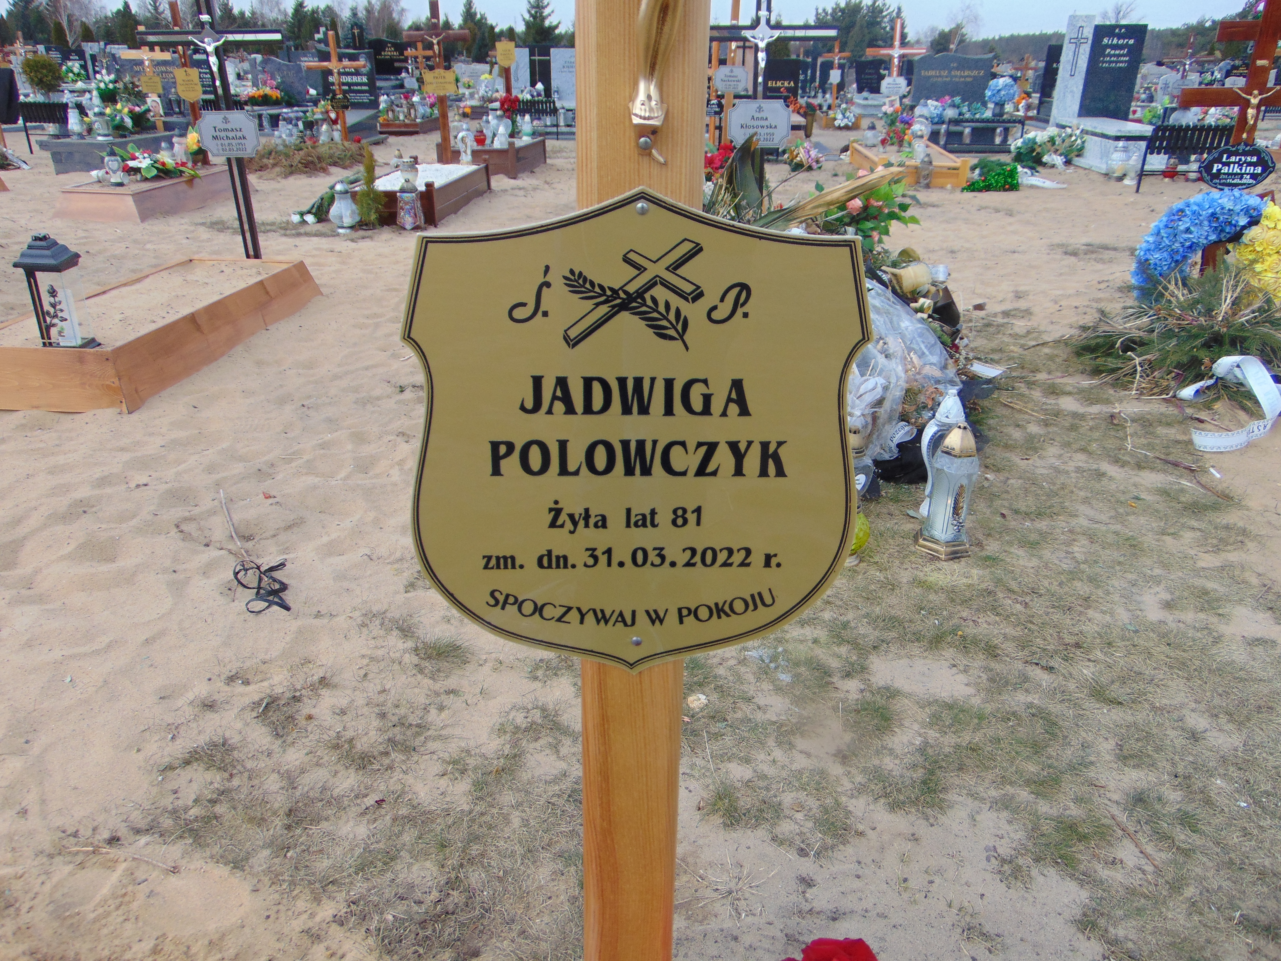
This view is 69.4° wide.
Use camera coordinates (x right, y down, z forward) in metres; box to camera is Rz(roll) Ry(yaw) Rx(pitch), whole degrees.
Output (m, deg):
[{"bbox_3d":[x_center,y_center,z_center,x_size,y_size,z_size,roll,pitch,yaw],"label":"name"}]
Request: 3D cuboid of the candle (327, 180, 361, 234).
[{"bbox_3d":[-2.163,-1.987,6.697,0.222,0.350,0.222,3,26,5],"label":"candle"}]

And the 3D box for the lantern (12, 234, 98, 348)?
[{"bbox_3d":[-2.142,-0.681,3.395,0.159,0.434,0.159,-2,26,-3],"label":"lantern"}]

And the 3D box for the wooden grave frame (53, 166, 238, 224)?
[{"bbox_3d":[-3.933,-2.381,7.601,0.724,0.202,1.692,3,26,7],"label":"wooden grave frame"}]

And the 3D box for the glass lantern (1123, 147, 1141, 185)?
[{"bbox_3d":[4.747,-3.007,8.895,0.153,0.309,0.153,3,26,5],"label":"glass lantern"}]

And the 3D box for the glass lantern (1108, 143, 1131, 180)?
[{"bbox_3d":[4.753,-3.150,9.118,0.196,0.376,0.196,3,26,5],"label":"glass lantern"}]

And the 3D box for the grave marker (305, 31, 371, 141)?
[{"bbox_3d":[-3.638,-4.680,11.200,0.731,1.357,0.090,3,26,5],"label":"grave marker"}]

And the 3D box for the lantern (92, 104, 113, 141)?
[{"bbox_3d":[-5.388,-3.566,9.237,0.185,0.299,0.185,-13,29,-26],"label":"lantern"}]

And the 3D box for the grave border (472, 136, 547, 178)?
[{"bbox_3d":[-1.501,-3.371,9.537,0.786,0.315,1.202,4,26,9],"label":"grave border"}]

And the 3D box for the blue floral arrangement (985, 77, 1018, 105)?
[{"bbox_3d":[4.356,-4.706,11.169,0.379,0.343,0.341,9,27,18],"label":"blue floral arrangement"}]

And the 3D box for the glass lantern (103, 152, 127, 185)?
[{"bbox_3d":[-4.170,-2.474,7.315,0.150,0.253,0.150,-13,29,-26],"label":"glass lantern"}]

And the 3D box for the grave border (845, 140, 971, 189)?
[{"bbox_3d":[2.740,-3.317,9.605,0.860,0.262,1.950,2,25,4],"label":"grave border"}]

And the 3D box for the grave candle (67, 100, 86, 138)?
[{"bbox_3d":[-6.601,-4.223,10.828,0.160,0.410,0.160,-7,26,-15],"label":"grave candle"}]

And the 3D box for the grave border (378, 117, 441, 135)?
[{"bbox_3d":[-3.525,-5.529,14.375,0.640,0.175,1.400,3,26,5],"label":"grave border"}]

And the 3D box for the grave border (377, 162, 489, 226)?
[{"bbox_3d":[-1.747,-2.359,7.440,0.676,0.301,1.645,2,26,5],"label":"grave border"}]

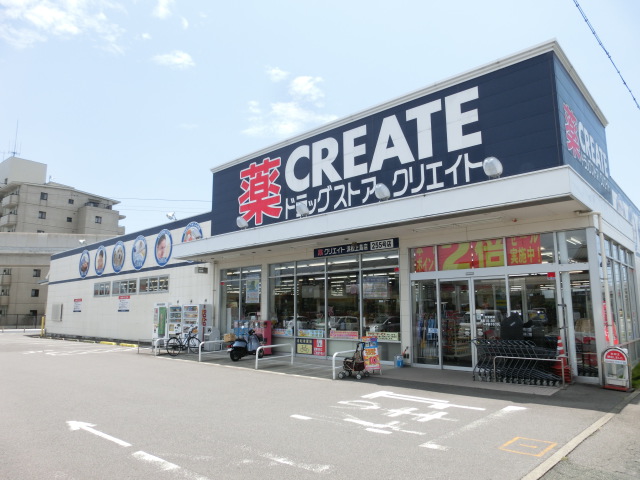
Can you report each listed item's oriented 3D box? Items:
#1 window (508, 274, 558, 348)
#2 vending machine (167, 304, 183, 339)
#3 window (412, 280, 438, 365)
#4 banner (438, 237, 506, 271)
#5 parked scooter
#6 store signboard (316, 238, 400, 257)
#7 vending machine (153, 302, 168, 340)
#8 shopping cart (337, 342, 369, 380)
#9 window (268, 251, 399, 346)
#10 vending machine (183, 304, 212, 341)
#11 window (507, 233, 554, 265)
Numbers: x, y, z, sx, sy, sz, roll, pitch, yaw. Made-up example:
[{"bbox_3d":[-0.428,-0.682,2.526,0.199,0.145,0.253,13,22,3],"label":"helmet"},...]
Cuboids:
[{"bbox_3d":[5.233,1.982,10.818,1.179,2.293,0.085,-9,-13,42],"label":"window"},{"bbox_3d":[-6.150,3.871,19.903,1.131,1.846,0.710,-9,-13,42],"label":"vending machine"},{"bbox_3d":[3.037,2.392,12.829,0.888,2.496,0.100,-8,-12,42],"label":"window"},{"bbox_3d":[4.113,0.442,12.149,1.874,0.760,0.057,-9,-13,42],"label":"banner"},{"bbox_3d":[-2.364,3.416,14.564,0.650,1.020,1.680,-6,-12,32],"label":"parked scooter"},{"bbox_3d":[1.092,0.293,14.810,3.564,0.298,0.085,-9,-13,42],"label":"store signboard"},{"bbox_3d":[-7.122,3.954,20.656,1.294,1.988,0.710,-9,-13,42],"label":"vending machine"},{"bbox_3d":[0.807,2.886,10.684,0.650,0.840,0.510,-4,-10,22],"label":"shopping cart"},{"bbox_3d":[0.217,2.038,15.490,5.981,2.816,0.100,-8,-12,42],"label":"window"},{"bbox_3d":[-5.183,3.713,18.831,1.248,1.840,0.660,-8,-12,42],"label":"vending machine"},{"bbox_3d":[5.259,0.276,11.119,1.192,0.795,0.100,-8,-12,42],"label":"window"}]

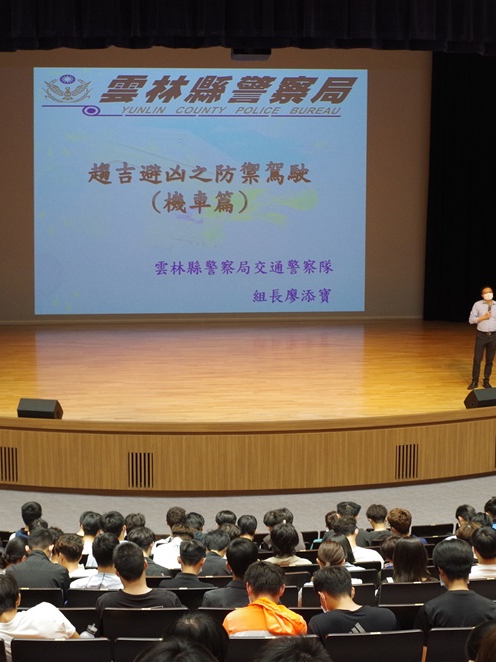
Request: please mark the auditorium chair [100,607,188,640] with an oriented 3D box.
[{"bbox_3d":[-0.599,2.014,7.156,0.530,0.870,0.620,0,9,-1],"label":"auditorium chair"}]

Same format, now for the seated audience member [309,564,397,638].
[{"bbox_3d":[0.500,1.761,6.346,0.480,1.140,0.760,-1,9,-8],"label":"seated audience member"}]

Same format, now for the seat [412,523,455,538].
[{"bbox_3d":[2.093,2.656,13.720,0.510,0.870,0.580,-1,9,-9],"label":"seat"}]

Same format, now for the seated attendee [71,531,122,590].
[{"bbox_3d":[-0.978,1.940,8.333,0.480,1.220,0.750,0,8,0],"label":"seated attendee"}]

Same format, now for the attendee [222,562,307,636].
[{"bbox_3d":[0.073,1.756,6.278,0.480,1.170,0.760,0,9,-3],"label":"attendee"}]

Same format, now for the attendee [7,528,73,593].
[{"bbox_3d":[-1.422,1.930,8.331,0.480,1.240,0.750,0,9,3],"label":"attendee"}]

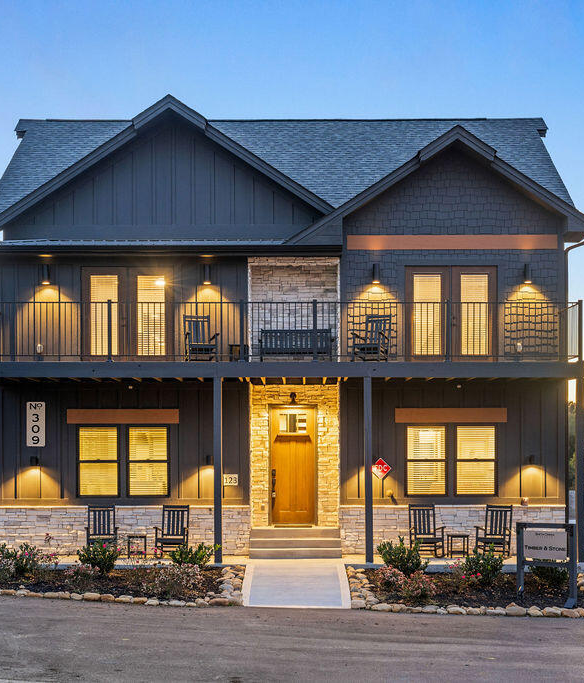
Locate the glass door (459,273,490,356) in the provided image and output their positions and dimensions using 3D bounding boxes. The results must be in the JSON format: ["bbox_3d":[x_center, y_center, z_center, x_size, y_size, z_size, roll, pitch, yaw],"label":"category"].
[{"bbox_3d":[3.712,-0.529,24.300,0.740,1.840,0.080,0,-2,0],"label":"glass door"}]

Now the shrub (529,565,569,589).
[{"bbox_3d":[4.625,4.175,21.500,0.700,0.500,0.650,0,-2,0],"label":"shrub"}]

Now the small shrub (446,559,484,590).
[{"bbox_3d":[3.191,4.310,22.100,0.680,0.580,0.640,0,-2,0],"label":"small shrub"}]

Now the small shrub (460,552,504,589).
[{"bbox_3d":[3.426,4.131,21.600,0.770,0.660,0.720,0,-2,0],"label":"small shrub"}]

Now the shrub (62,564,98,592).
[{"bbox_3d":[-3.930,4.394,22.200,0.660,0.500,0.620,0,-2,0],"label":"shrub"}]

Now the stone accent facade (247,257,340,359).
[{"bbox_3d":[0.042,-0.624,24.850,1.880,2.250,0.300,0,-2,0],"label":"stone accent facade"}]

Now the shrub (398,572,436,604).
[{"bbox_3d":[2.230,4.397,21.400,0.660,0.580,0.620,0,-2,0],"label":"shrub"}]

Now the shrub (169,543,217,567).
[{"bbox_3d":[-1.824,3.941,21.900,0.880,0.500,0.750,0,-2,0],"label":"shrub"}]

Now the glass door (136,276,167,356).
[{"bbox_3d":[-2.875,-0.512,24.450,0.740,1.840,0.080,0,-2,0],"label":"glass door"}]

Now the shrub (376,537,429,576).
[{"bbox_3d":[2.090,4.067,22.600,0.980,0.760,0.900,0,-2,0],"label":"shrub"}]

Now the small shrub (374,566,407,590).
[{"bbox_3d":[1.757,4.205,21.200,0.570,0.440,0.540,0,-2,0],"label":"small shrub"}]

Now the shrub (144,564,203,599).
[{"bbox_3d":[-2.142,4.339,21.600,1.030,0.620,0.900,0,-2,0],"label":"shrub"}]

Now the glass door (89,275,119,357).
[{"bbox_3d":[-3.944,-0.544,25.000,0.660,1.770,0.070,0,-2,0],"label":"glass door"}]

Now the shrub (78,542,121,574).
[{"bbox_3d":[-3.528,3.977,21.900,0.770,0.580,0.720,0,-2,0],"label":"shrub"}]

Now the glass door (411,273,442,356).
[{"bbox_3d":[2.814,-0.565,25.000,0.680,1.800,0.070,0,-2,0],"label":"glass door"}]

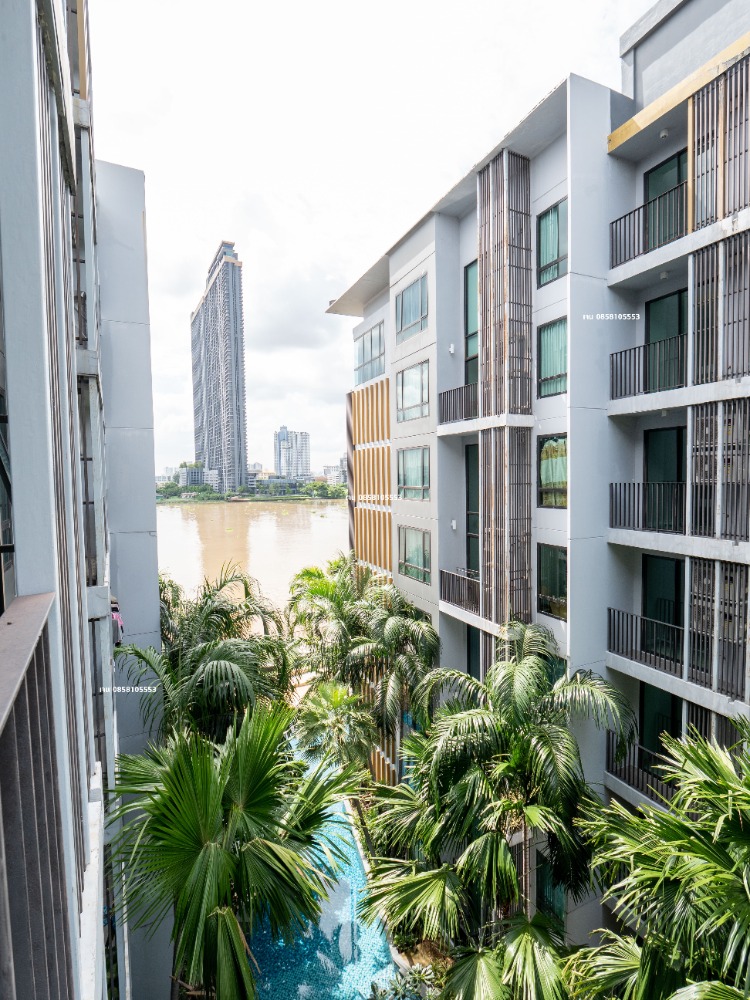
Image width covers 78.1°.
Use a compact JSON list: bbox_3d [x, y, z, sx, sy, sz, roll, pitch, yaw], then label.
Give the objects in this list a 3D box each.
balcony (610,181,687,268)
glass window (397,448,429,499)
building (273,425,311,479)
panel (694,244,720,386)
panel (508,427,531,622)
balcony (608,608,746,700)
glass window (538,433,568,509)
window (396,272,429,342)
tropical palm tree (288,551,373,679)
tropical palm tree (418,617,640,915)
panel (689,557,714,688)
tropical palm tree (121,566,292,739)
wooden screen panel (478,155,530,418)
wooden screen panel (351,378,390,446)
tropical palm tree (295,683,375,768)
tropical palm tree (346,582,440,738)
[{"bbox_3d":[6.006,-5.621,9.760,1.000,1.020,1.650,-2,3,-26],"label":"balcony"},{"bbox_3d":[1.375,-0.913,16.365,0.180,1.843,2.237,-2,3,-26],"label":"glass window"},{"bbox_3d":[-92.817,-47.252,520.000,40.000,71.000,32.000,-1,3,-10],"label":"building"},{"bbox_3d":[6.162,-3.461,8.605,0.080,2.420,0.500,-2,3,-26],"label":"panel"},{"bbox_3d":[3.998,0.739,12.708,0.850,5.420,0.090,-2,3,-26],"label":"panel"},{"bbox_3d":[6.402,3.027,9.634,1.000,1.050,2.750,-2,3,-26],"label":"balcony"},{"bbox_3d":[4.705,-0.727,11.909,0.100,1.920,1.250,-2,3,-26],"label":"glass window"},{"bbox_3d":[1.341,-6.692,16.451,0.120,1.900,2.170,-2,3,-26],"label":"window"},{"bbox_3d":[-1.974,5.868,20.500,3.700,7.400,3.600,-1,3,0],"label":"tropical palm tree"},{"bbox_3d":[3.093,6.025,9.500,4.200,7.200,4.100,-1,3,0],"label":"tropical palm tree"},{"bbox_3d":[6.256,2.352,8.866,0.080,2.440,0.480,-2,3,-26],"label":"panel"},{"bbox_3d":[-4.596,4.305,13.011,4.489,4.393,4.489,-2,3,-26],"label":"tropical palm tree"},{"bbox_3d":[3.618,-5.747,12.831,0.950,6.830,1.200,-2,3,-26],"label":"wooden screen panel"},{"bbox_3d":[-0.166,-4.016,21.623,0.180,2.680,4.100,-2,3,-26],"label":"wooden screen panel"},{"bbox_3d":[-1.624,10.087,19.623,3.400,4.200,3.400,-1,2,0],"label":"tropical palm tree"},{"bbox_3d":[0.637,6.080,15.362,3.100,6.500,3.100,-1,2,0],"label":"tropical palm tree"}]

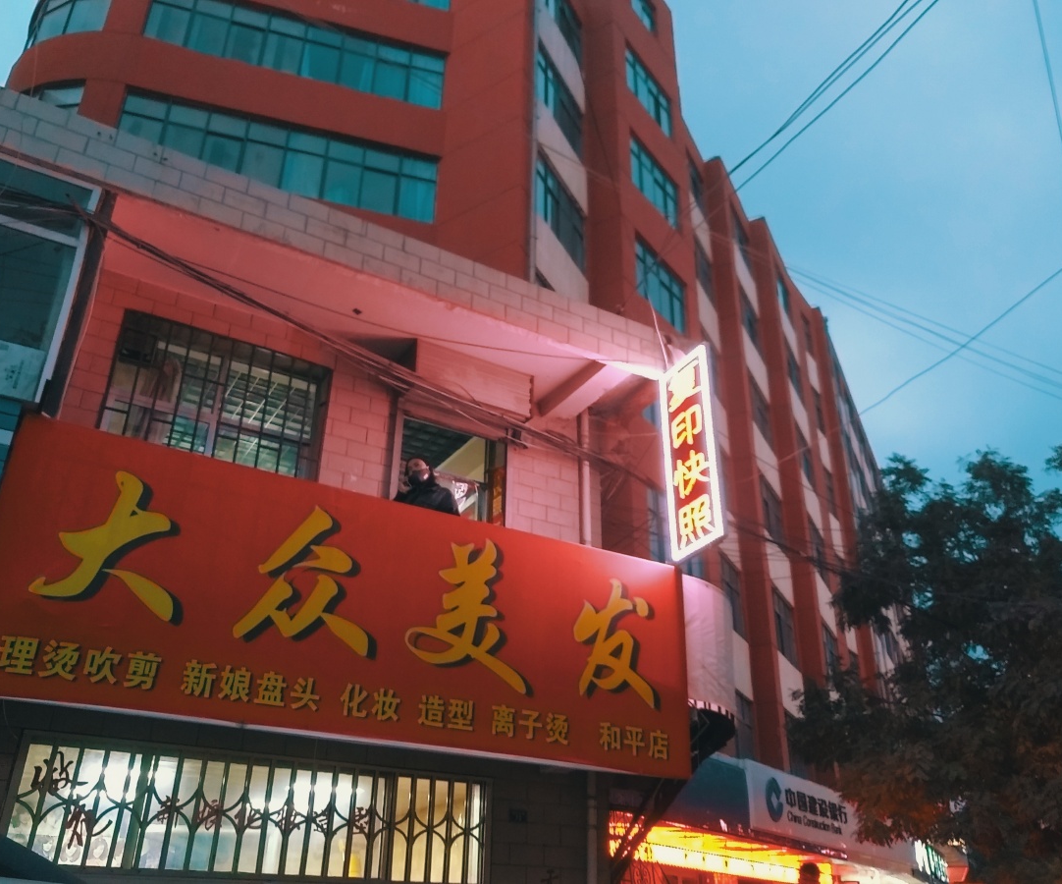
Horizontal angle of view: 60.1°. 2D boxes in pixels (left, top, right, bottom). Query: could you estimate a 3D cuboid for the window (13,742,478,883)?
[{"bbox_3d":[-1.950,2.895,7.074,3.660,0.820,0.120,16,-31,-26],"label":"window"}]

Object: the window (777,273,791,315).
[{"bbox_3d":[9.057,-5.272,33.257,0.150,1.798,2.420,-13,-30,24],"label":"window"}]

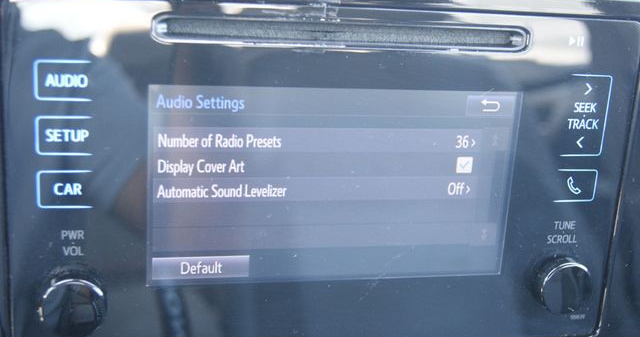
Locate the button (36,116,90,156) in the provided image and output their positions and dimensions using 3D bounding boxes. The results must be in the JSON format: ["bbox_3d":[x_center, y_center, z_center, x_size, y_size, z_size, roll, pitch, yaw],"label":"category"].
[{"bbox_3d":[-0.085,-0.011,0.292,0.018,0.013,0.003,0,17,-14],"label":"button"}]

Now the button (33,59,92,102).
[{"bbox_3d":[-0.083,-0.028,0.287,0.018,0.014,0.003,0,17,-14],"label":"button"}]

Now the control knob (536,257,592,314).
[{"bbox_3d":[0.094,0.045,0.347,0.021,0.021,0.011,0,17,-14],"label":"control knob"}]

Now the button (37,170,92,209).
[{"bbox_3d":[-0.086,0.007,0.297,0.018,0.013,0.003,0,17,-14],"label":"button"}]

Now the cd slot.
[{"bbox_3d":[0.010,-0.047,0.305,0.135,0.009,0.006,0,17,-14],"label":"cd slot"}]

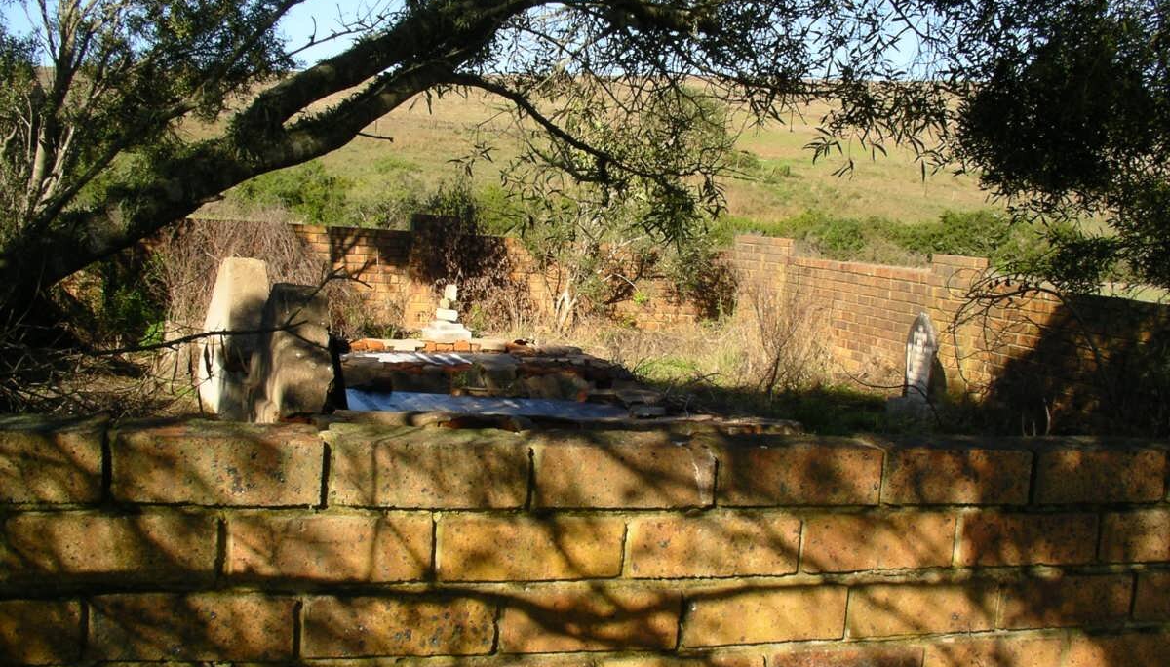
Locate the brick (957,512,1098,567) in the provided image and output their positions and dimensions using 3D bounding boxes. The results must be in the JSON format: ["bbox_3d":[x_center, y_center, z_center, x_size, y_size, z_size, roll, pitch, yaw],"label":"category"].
[{"bbox_3d":[0.585,0.271,1.734,0.222,0.073,0.106,2,5,-18],"label":"brick"}]

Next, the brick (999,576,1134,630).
[{"bbox_3d":[0.645,0.363,1.765,0.222,0.073,0.106,2,5,-18],"label":"brick"}]

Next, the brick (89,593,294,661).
[{"bbox_3d":[-0.440,0.313,1.405,0.217,0.074,0.106,3,7,-19],"label":"brick"}]

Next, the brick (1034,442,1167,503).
[{"bbox_3d":[0.690,0.192,1.762,0.222,0.073,0.106,2,5,-18],"label":"brick"}]

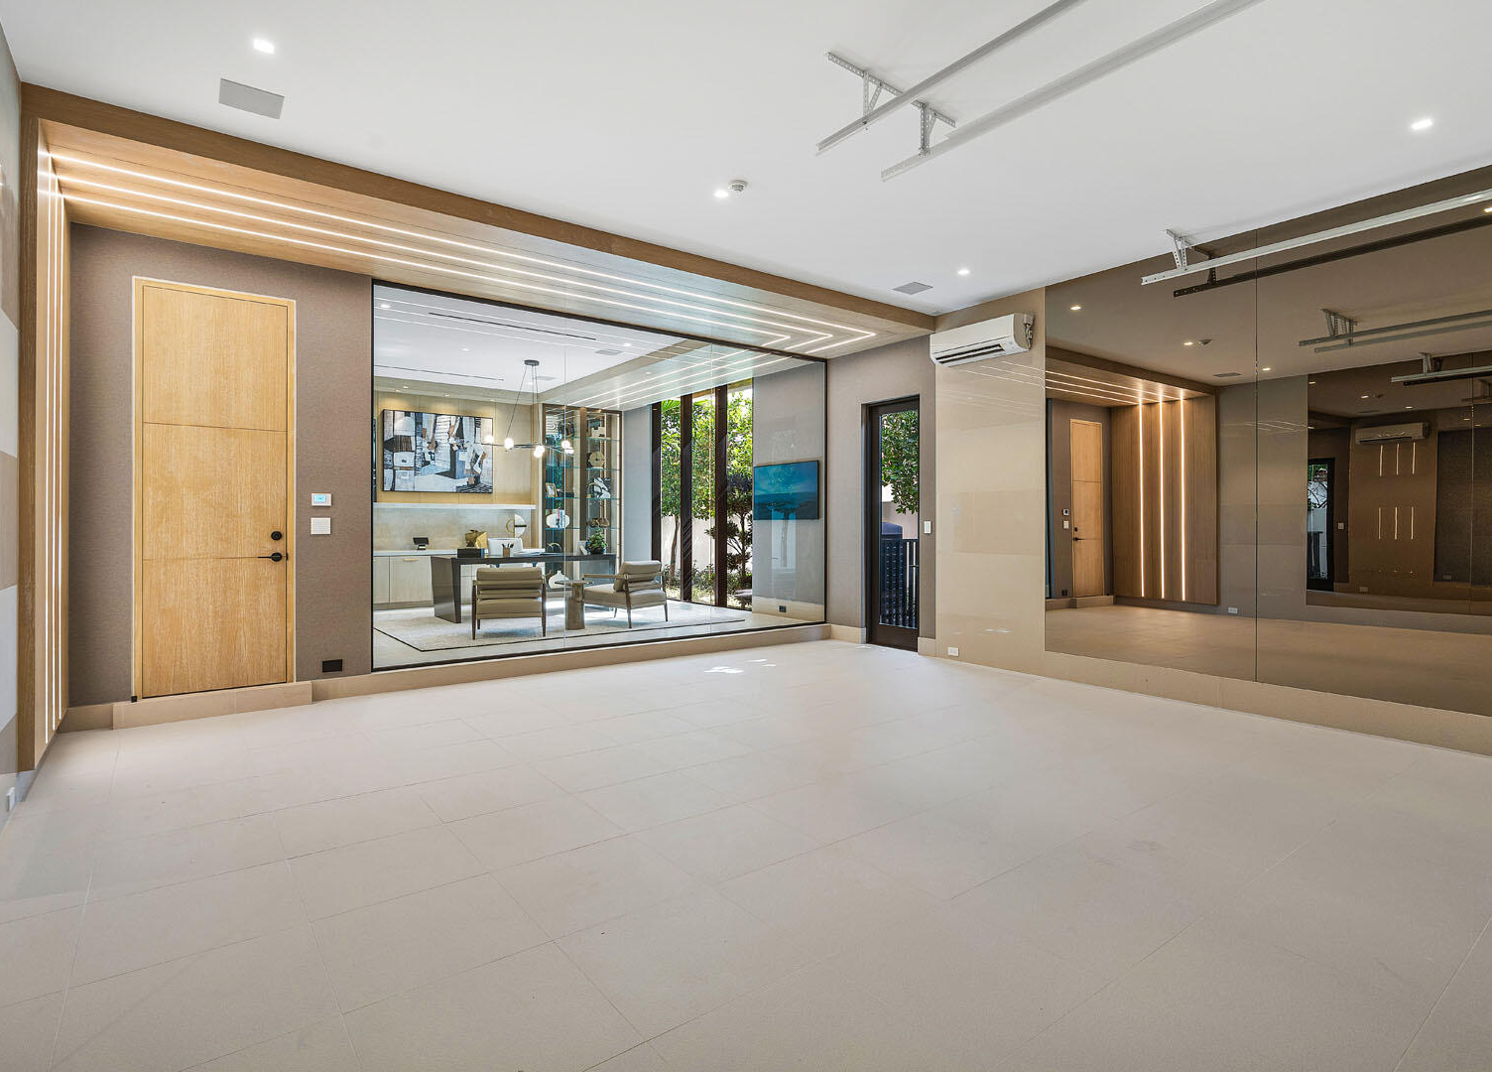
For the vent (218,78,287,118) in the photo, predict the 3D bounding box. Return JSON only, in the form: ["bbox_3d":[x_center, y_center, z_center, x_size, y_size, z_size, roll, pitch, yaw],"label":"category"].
[{"bbox_3d":[-2.531,-2.230,3.884,0.272,0.030,0.268,0,1,-37],"label":"vent"}]

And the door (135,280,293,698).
[{"bbox_3d":[-3.719,-0.310,5.334,0.915,2.804,0.090,0,1,-37],"label":"door"}]

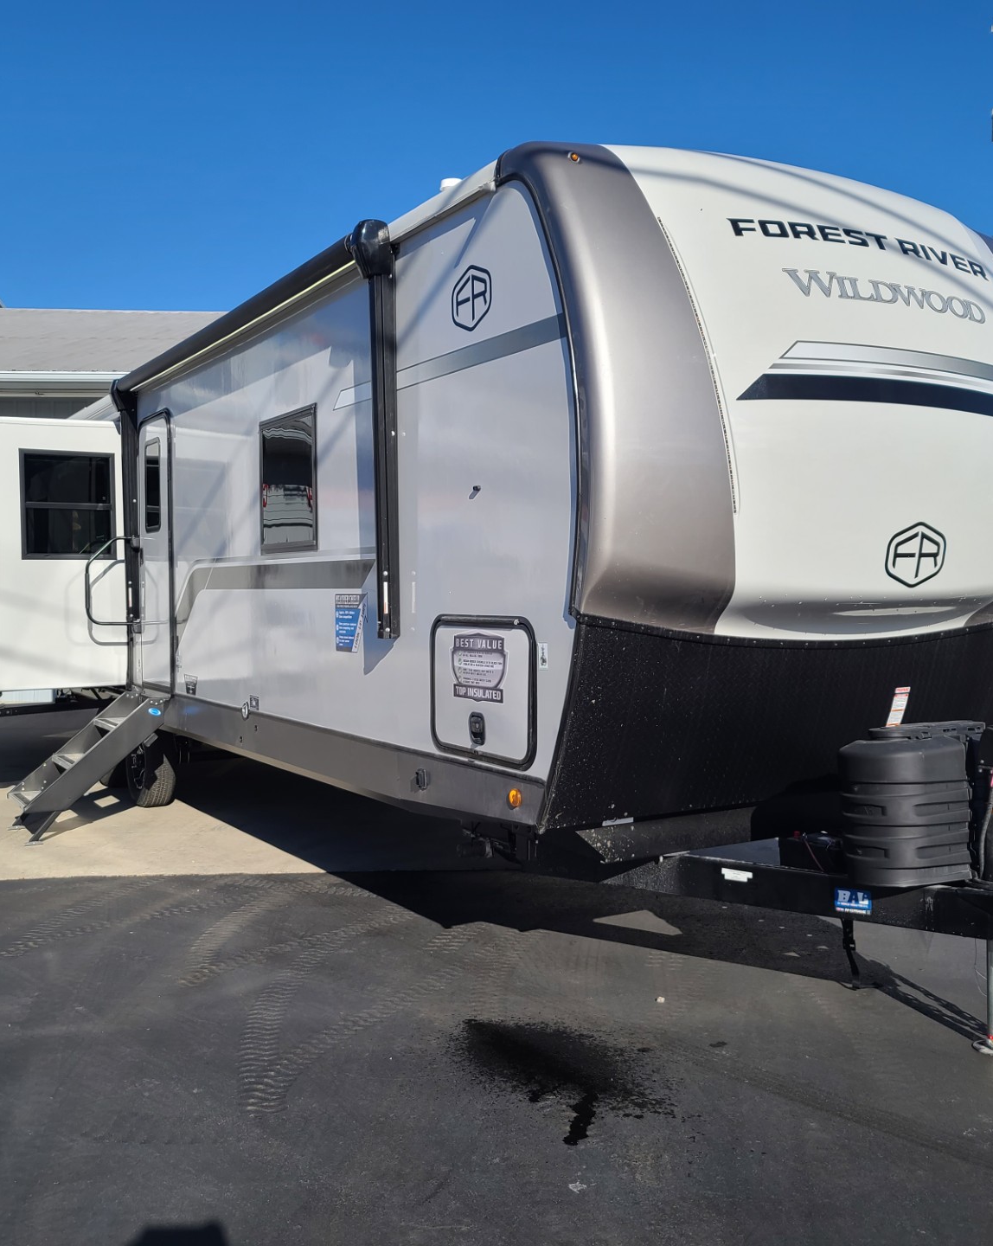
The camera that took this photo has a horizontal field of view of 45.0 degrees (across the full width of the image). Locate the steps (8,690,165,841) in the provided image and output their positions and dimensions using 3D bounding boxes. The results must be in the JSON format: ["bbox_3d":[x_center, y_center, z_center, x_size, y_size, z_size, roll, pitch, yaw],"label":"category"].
[{"bbox_3d":[-2.805,0.945,8.177,0.920,0.917,0.708,-1,2,-32],"label":"steps"}]

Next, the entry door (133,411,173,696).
[{"bbox_3d":[-2.332,-0.472,8.215,0.060,1.859,0.776,-1,2,-32],"label":"entry door"}]

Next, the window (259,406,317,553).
[{"bbox_3d":[-1.076,-0.717,6.156,0.050,0.715,0.770,-1,2,-32],"label":"window"}]

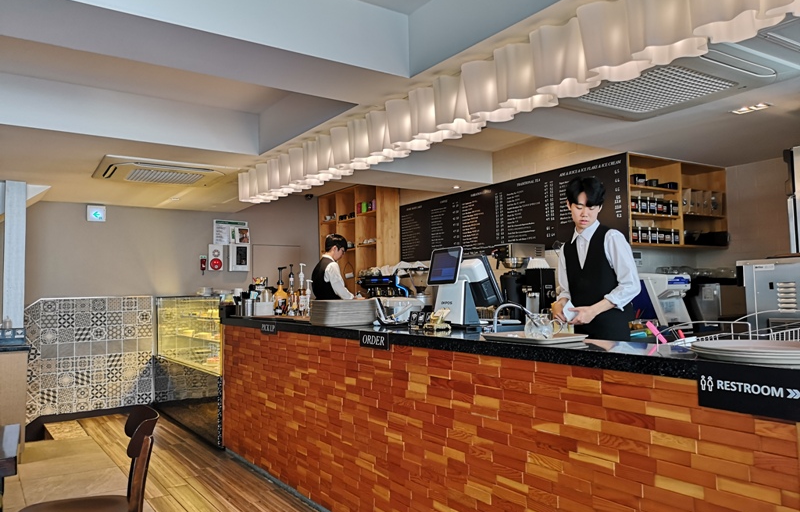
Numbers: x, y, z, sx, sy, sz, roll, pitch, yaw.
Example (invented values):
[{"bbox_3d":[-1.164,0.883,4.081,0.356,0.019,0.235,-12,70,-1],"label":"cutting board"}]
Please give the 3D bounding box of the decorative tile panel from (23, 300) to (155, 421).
[{"bbox_3d":[-3.175,1.026,6.451,1.210,1.200,0.050,1,-4,-34],"label":"decorative tile panel"}]

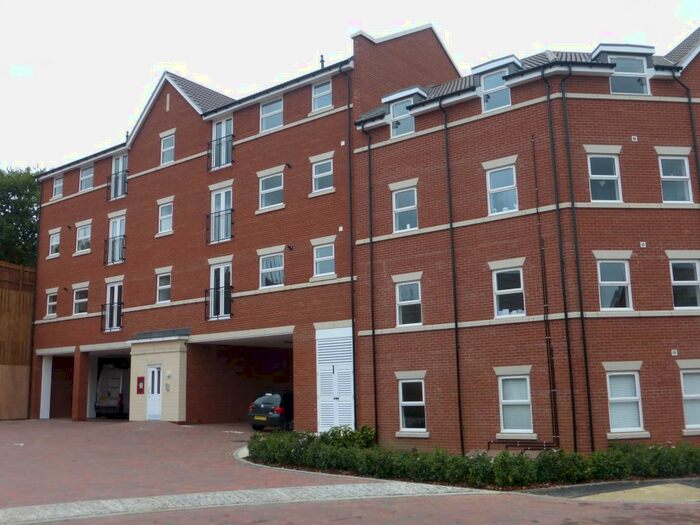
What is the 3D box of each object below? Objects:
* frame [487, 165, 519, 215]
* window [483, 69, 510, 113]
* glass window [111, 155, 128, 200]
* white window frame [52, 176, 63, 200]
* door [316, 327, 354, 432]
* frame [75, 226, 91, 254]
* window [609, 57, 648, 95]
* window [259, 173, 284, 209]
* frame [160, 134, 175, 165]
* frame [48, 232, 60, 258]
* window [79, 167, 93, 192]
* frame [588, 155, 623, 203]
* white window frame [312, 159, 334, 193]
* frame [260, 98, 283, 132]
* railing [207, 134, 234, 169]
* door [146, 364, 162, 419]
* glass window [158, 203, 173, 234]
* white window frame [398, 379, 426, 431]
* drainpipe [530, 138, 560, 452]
[{"bbox_3d":[4.212,-1.977,18.963,0.903,1.307,0.100,-9,-12,36],"label":"frame"},{"bbox_3d":[4.160,-4.902,19.600,0.820,1.150,0.100,-9,-13,35],"label":"window"},{"bbox_3d":[-9.977,-3.758,29.919,1.224,2.049,0.120,-9,-12,36],"label":"glass window"},{"bbox_3d":[-13.864,-3.624,32.808,0.928,1.009,0.100,-9,-12,36],"label":"white window frame"},{"bbox_3d":[-0.447,3.708,21.579,1.503,3.248,0.100,-9,-12,36],"label":"door"},{"bbox_3d":[-11.940,-1.055,30.875,1.070,1.120,0.100,-9,-13,36],"label":"frame"},{"bbox_3d":[7.663,-5.128,18.855,1.100,1.100,0.100,0,-11,-7],"label":"window"},{"bbox_3d":[-2.725,-2.514,24.262,1.228,1.141,0.100,-9,-12,36],"label":"window"},{"bbox_3d":[-7.416,-4.586,28.108,0.934,1.159,0.100,-9,-12,36],"label":"frame"},{"bbox_3d":[-13.895,-0.854,32.387,0.850,1.000,0.110,-9,-13,36],"label":"frame"},{"bbox_3d":[-12.007,-3.852,31.447,1.181,1.149,0.100,-9,-12,36],"label":"window"},{"bbox_3d":[6.763,-2.205,18.166,0.895,1.312,0.110,0,-11,-7],"label":"frame"},{"bbox_3d":[-0.879,-2.883,22.931,0.921,1.011,0.100,-9,-12,36],"label":"white window frame"},{"bbox_3d":[-2.809,-5.306,24.713,1.110,1.130,0.100,-9,-13,36],"label":"frame"},{"bbox_3d":[-4.872,-4.106,25.929,1.380,1.160,0.130,-9,-13,36],"label":"railing"},{"bbox_3d":[-7.418,4.948,26.201,0.935,2.024,0.100,-9,-12,36],"label":"door"},{"bbox_3d":[-7.363,-1.777,27.636,0.914,1.181,0.100,-9,-12,36],"label":"glass window"},{"bbox_3d":[1.805,4.125,19.811,0.900,1.450,0.110,-9,-13,37],"label":"white window frame"},{"bbox_3d":[5.009,0.550,17.728,0.190,8.050,0.120,-9,-13,37],"label":"drainpipe"}]

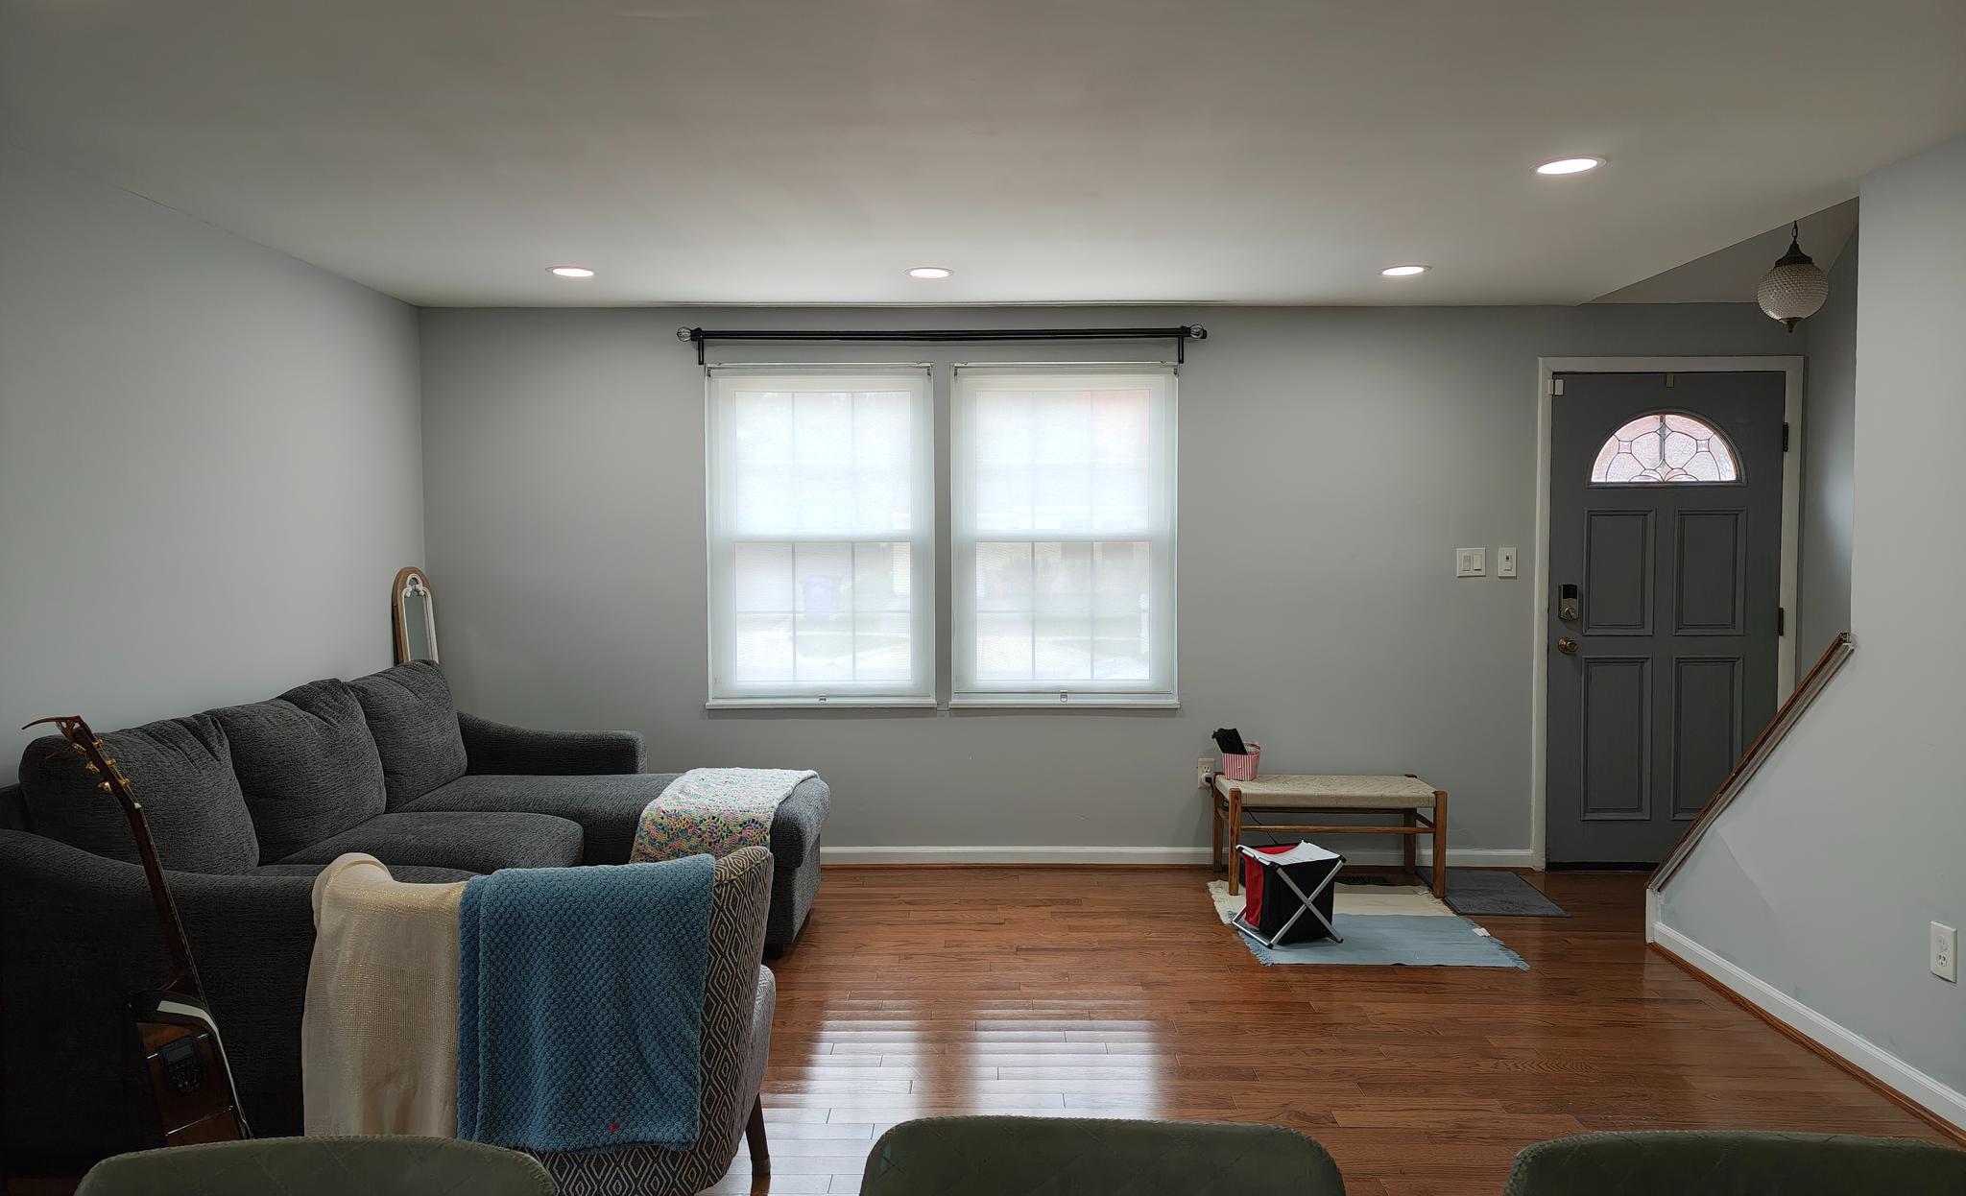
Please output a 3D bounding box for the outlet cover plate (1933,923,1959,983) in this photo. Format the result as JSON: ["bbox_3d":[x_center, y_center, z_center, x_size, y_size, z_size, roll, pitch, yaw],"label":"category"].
[{"bbox_3d":[2.181,0.802,3.090,0.008,0.116,0.073,0,3,0],"label":"outlet cover plate"}]

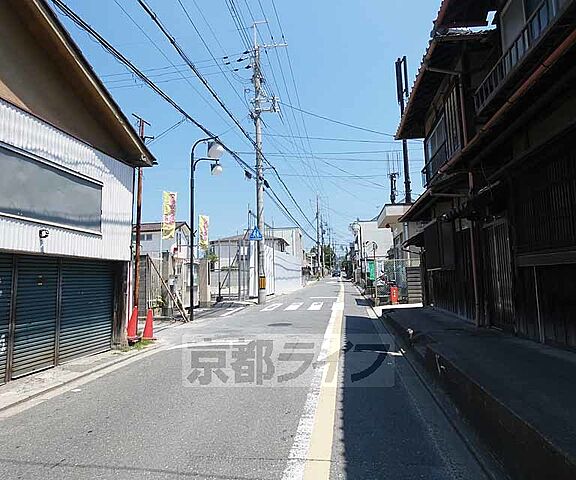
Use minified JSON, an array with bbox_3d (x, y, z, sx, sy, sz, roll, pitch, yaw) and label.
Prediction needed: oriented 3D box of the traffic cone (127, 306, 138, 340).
[{"bbox_3d":[-3.448,1.867,7.750,0.370,0.700,0.370,0,-5,0],"label":"traffic cone"}]

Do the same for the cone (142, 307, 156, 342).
[{"bbox_3d":[-3.177,1.914,7.978,0.320,0.700,0.320,-2,-5,9],"label":"cone"}]

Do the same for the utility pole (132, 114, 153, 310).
[{"bbox_3d":[-3.946,-0.494,9.257,0.350,5.800,0.600,-2,-5,9],"label":"utility pole"}]

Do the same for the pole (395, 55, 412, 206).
[{"bbox_3d":[7.131,-4.019,20.645,0.850,14.500,0.800,-2,-5,9],"label":"pole"}]

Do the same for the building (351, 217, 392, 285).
[{"bbox_3d":[11.333,1.420,38.166,7.000,6.700,9.000,-2,-5,9],"label":"building"}]

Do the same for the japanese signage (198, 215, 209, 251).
[{"bbox_3d":[-4.076,-0.354,16.800,0.550,1.750,0.060,1,-5,-12],"label":"japanese signage"}]

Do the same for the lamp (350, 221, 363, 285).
[{"bbox_3d":[6.028,1.188,30.500,1.080,5.700,0.500,-1,-5,9],"label":"lamp"}]

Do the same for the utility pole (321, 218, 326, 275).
[{"bbox_3d":[6.862,1.450,67.000,1.100,11.700,0.900,-1,-5,9],"label":"utility pole"}]

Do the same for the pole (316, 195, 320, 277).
[{"bbox_3d":[4.953,-0.352,56.629,0.500,13.800,0.450,-2,-5,9],"label":"pole"}]

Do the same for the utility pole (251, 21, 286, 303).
[{"bbox_3d":[-0.832,-3.992,17.044,1.700,14.100,0.600,-2,-5,9],"label":"utility pole"}]

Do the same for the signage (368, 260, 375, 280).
[{"bbox_3d":[7.262,2.640,30.000,0.530,1.680,0.060,-1,-5,10],"label":"signage"}]

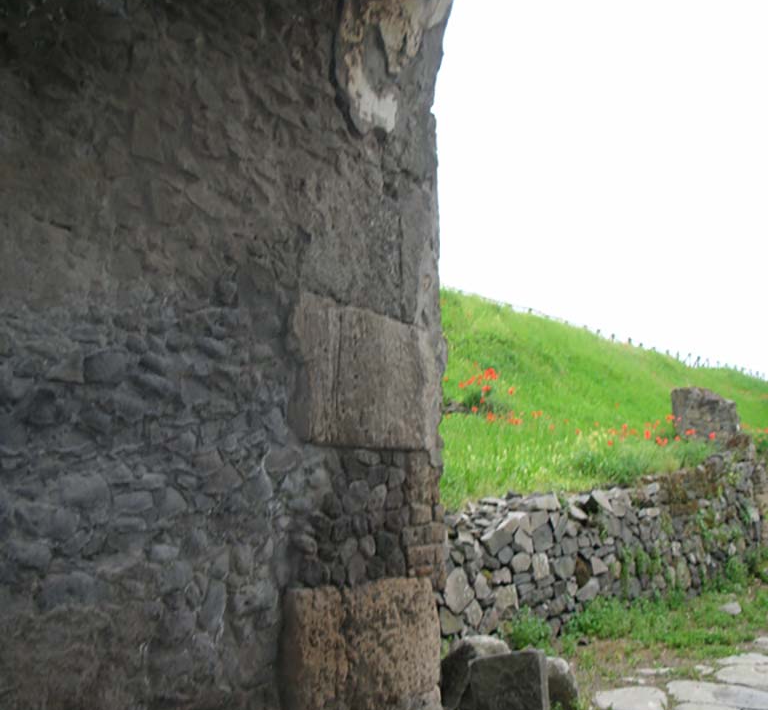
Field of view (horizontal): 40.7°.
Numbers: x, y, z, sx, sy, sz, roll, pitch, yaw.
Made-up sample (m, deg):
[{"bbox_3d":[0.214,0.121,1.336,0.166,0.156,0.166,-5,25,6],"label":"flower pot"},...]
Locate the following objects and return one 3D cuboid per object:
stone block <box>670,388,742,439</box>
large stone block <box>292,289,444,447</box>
[{"bbox_3d":[3.912,0.712,12.600,0.720,0.600,0.420,4,-9,-25],"label":"stone block"},{"bbox_3d":[-0.222,0.135,5.321,0.450,0.682,1.124,-7,-11,38],"label":"large stone block"}]

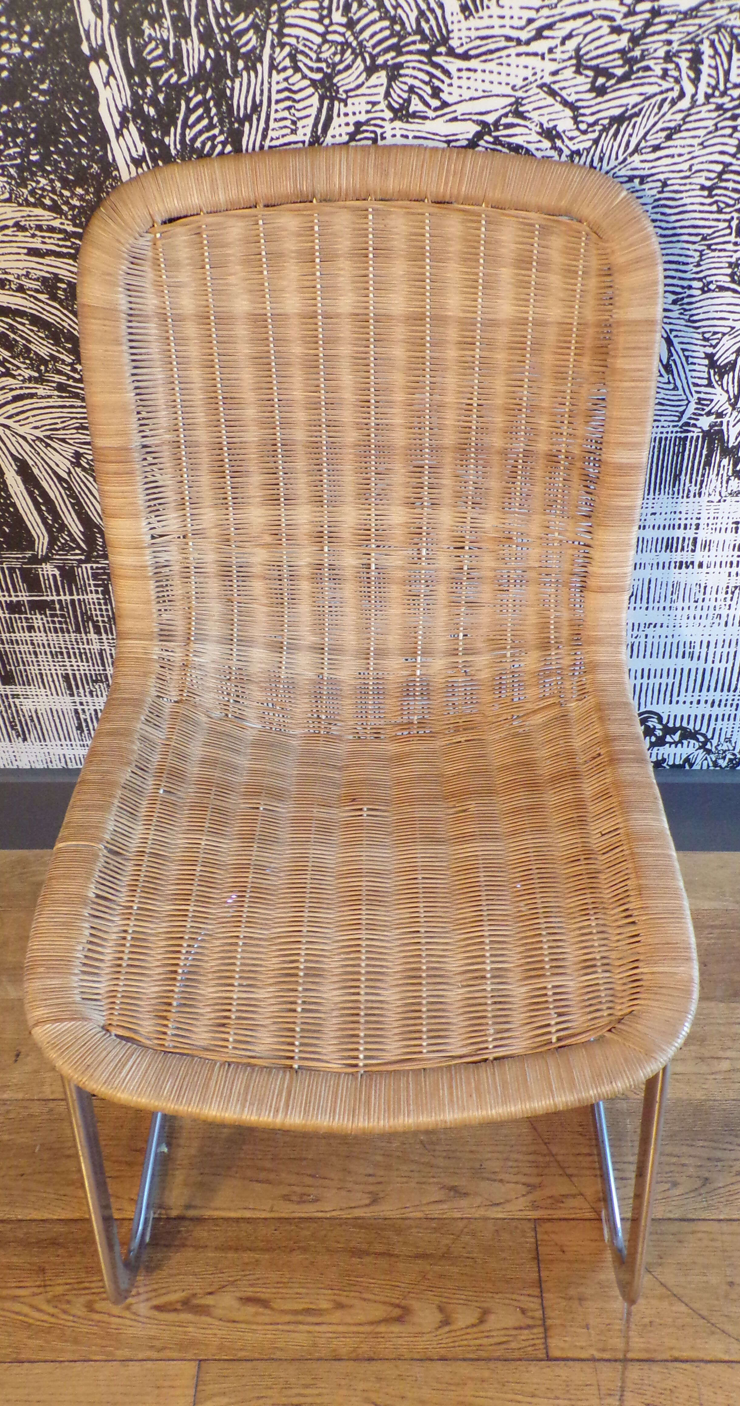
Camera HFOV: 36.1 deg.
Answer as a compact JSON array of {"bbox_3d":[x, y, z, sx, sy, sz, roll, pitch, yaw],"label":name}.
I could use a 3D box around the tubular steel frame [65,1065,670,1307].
[{"bbox_3d":[0.003,0.241,1.073,0.485,0.385,0.495,0,46,2],"label":"tubular steel frame"}]

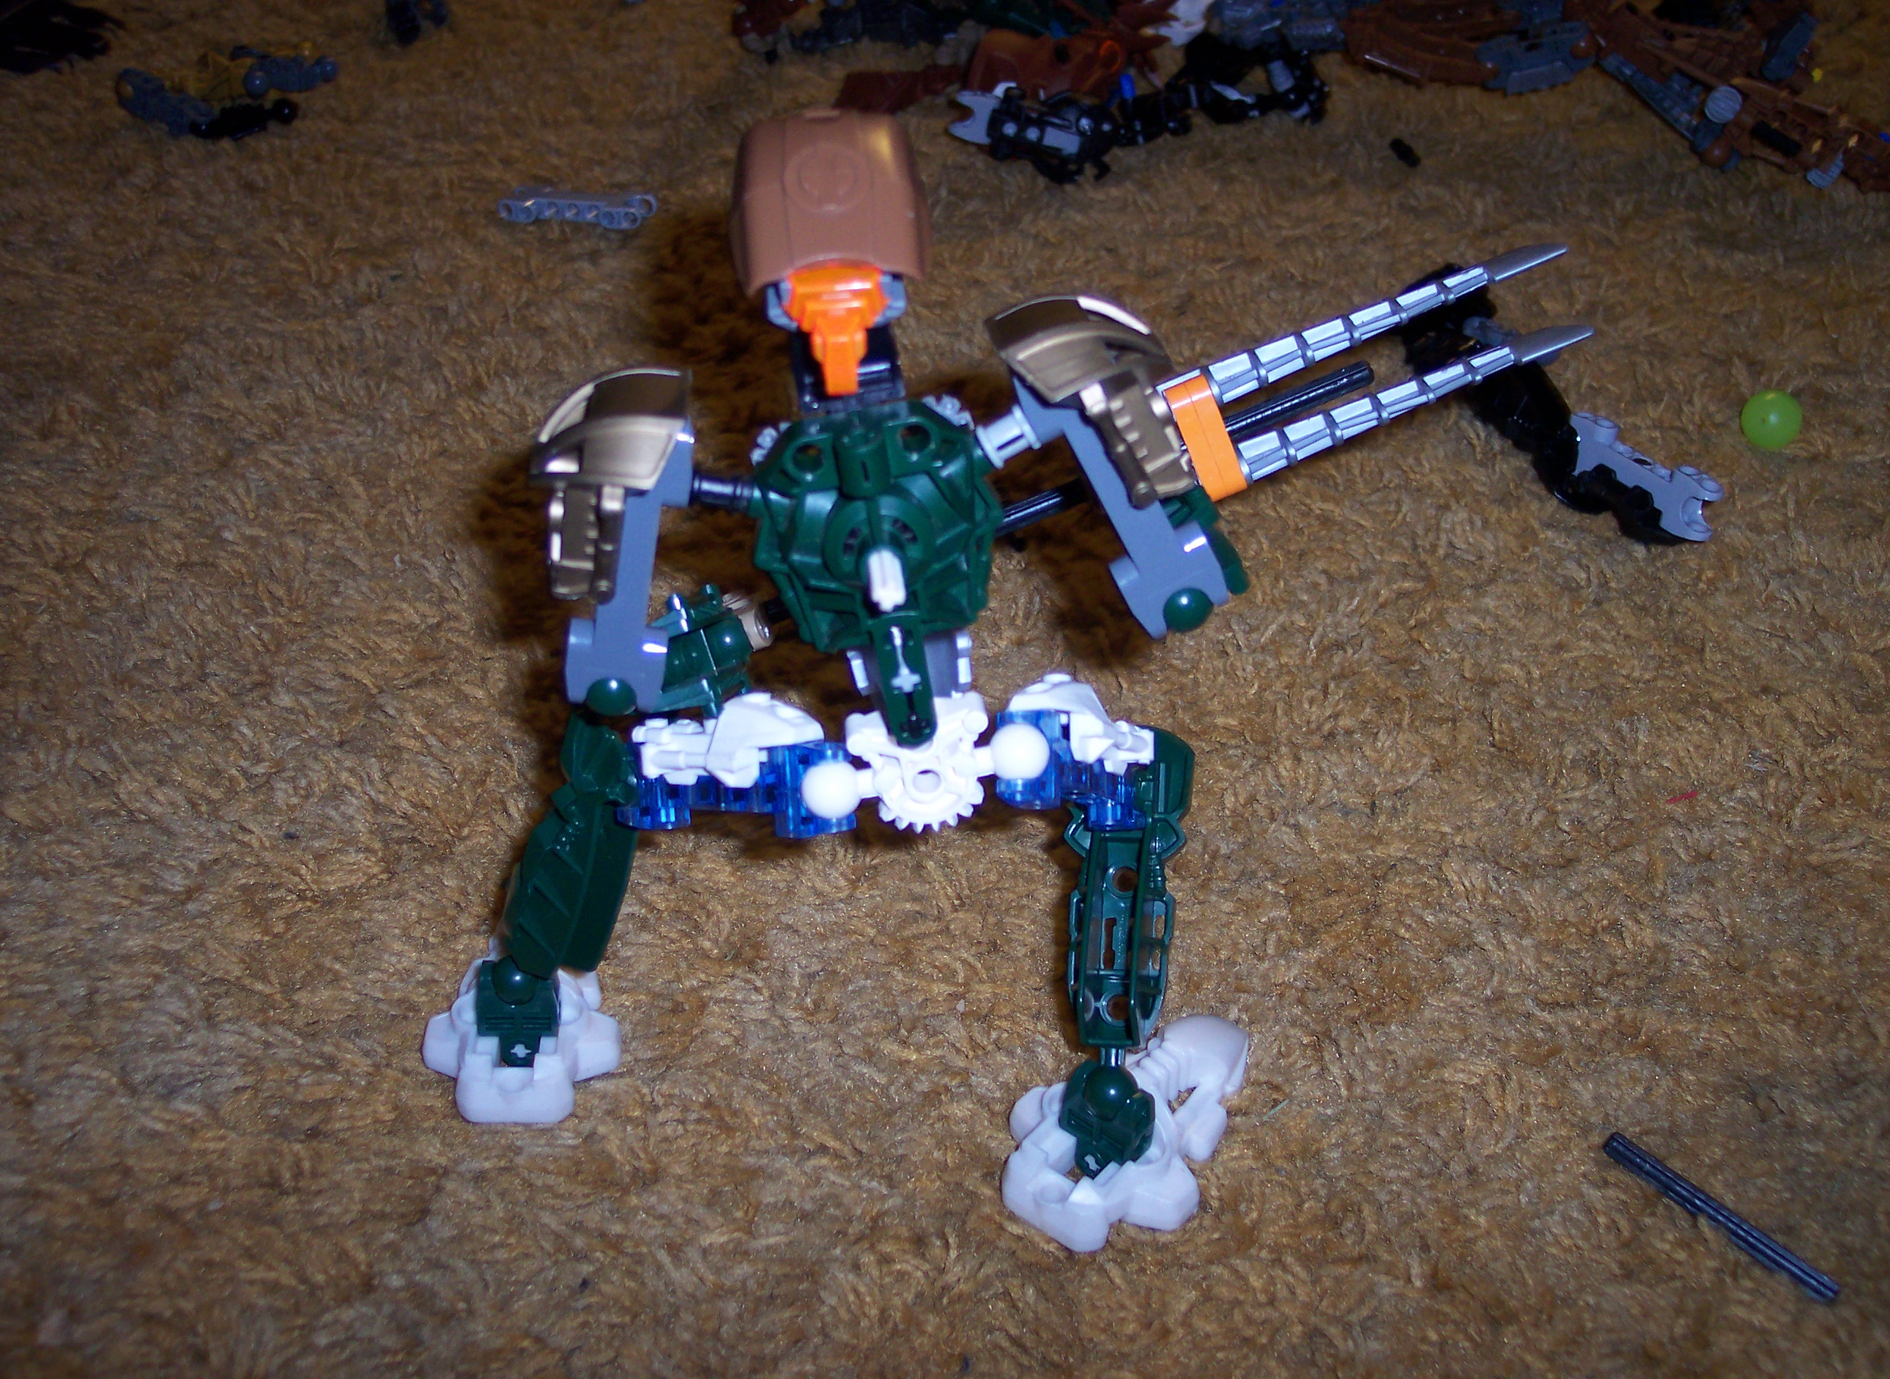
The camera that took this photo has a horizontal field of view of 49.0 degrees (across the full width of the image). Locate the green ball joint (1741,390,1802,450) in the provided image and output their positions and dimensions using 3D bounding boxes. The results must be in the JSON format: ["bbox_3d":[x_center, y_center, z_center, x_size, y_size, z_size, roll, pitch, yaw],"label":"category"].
[{"bbox_3d":[0.233,-0.076,0.584,0.017,0.017,0.017,0,38,0],"label":"green ball joint"}]

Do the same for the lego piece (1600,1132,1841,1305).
[{"bbox_3d":[0.144,0.098,0.387,0.005,0.005,0.048,-29,46,-30],"label":"lego piece"}]

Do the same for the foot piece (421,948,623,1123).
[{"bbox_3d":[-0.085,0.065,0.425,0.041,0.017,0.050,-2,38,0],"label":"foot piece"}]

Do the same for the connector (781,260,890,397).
[{"bbox_3d":[-0.017,-0.056,0.324,0.016,0.020,0.013,-5,29,1],"label":"connector"}]

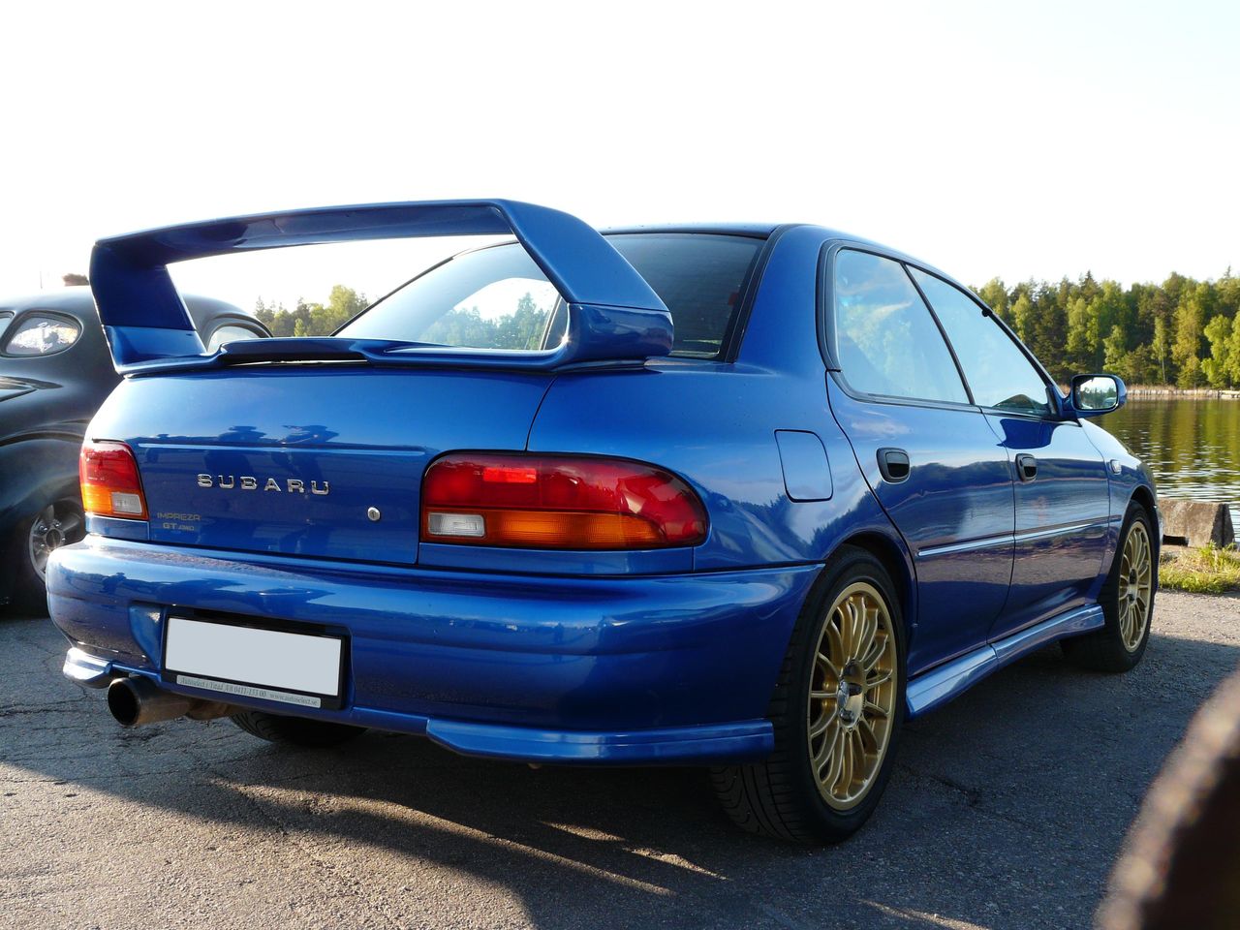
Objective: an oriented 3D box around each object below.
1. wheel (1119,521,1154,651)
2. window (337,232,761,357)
[{"bbox_3d":[1.817,0.444,5.022,0.170,0.470,0.470,2,2,33],"label":"wheel"},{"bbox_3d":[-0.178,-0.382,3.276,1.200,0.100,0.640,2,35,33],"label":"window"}]

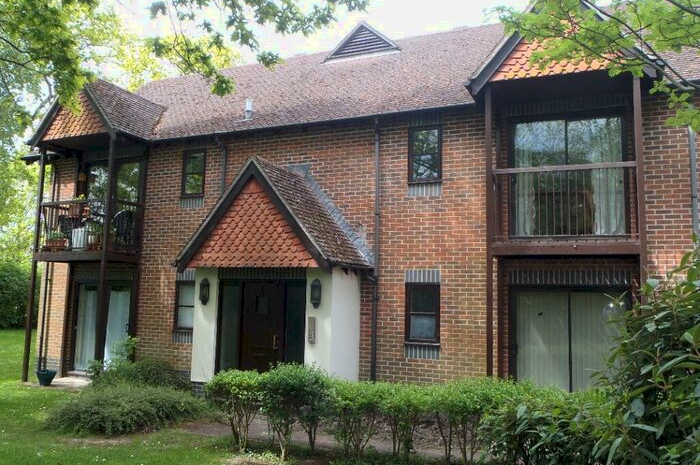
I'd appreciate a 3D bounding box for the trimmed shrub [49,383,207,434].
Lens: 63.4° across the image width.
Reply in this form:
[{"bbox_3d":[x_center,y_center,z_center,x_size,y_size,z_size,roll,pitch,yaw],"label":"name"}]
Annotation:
[{"bbox_3d":[-3.494,2.593,8.751,2.100,0.600,1.800,-1,-7,24],"label":"trimmed shrub"}]

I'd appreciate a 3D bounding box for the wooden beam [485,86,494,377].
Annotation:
[{"bbox_3d":[2.069,0.350,8.344,0.085,5.070,0.085,-2,-7,23],"label":"wooden beam"}]

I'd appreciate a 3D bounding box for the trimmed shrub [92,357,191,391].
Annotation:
[{"bbox_3d":[-3.974,2.760,10.818,1.950,0.680,1.150,-1,-7,24],"label":"trimmed shrub"}]

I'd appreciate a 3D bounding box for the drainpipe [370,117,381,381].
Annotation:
[{"bbox_3d":[0.449,0.472,9.909,0.080,5.109,0.080,-1,-7,24],"label":"drainpipe"}]

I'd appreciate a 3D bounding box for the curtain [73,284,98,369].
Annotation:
[{"bbox_3d":[-5.991,2.163,12.866,0.700,1.948,0.100,-1,-7,24],"label":"curtain"}]

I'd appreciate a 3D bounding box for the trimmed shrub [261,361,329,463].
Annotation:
[{"bbox_3d":[-0.673,2.112,6.796,0.800,1.007,0.750,-2,-7,23],"label":"trimmed shrub"}]

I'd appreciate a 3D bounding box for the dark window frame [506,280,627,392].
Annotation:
[{"bbox_3d":[3.313,1.812,8.598,1.784,2.050,0.100,-1,-7,24],"label":"dark window frame"}]

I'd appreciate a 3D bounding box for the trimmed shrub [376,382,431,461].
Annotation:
[{"bbox_3d":[0.624,2.209,6.604,0.620,0.829,0.650,-2,-7,23],"label":"trimmed shrub"}]

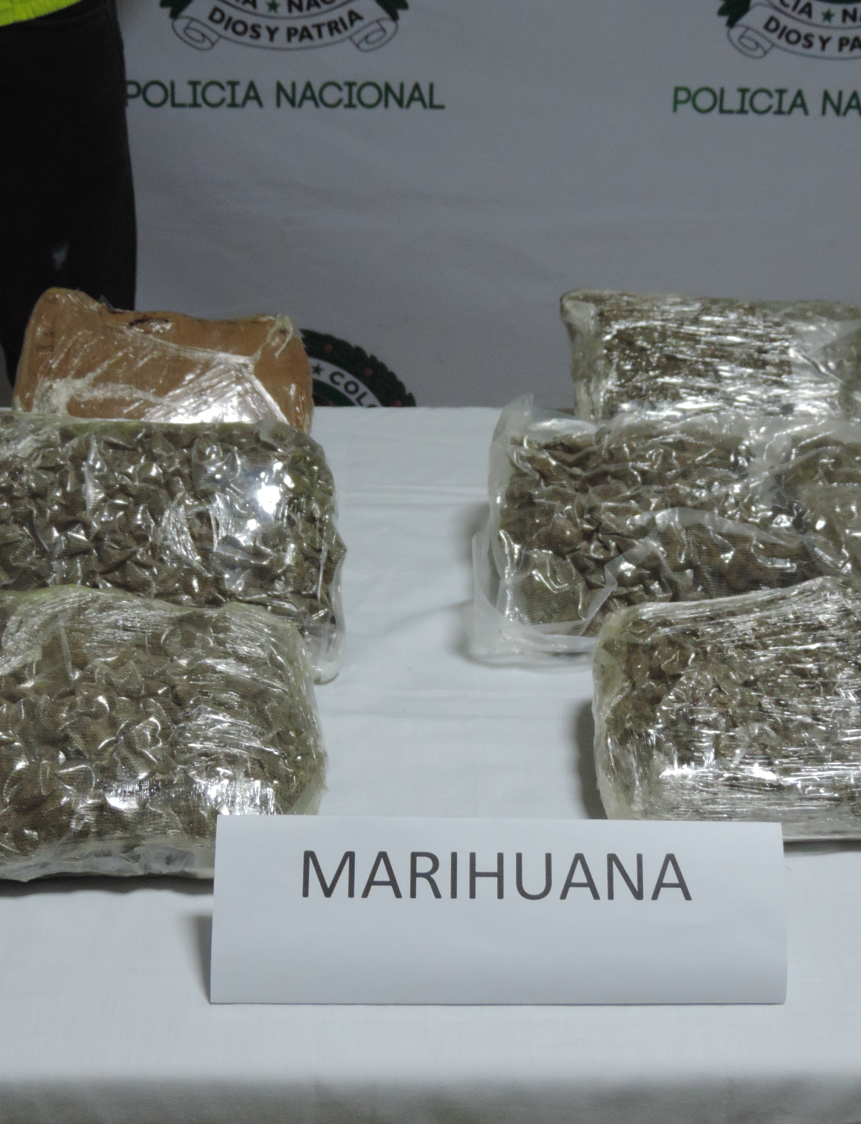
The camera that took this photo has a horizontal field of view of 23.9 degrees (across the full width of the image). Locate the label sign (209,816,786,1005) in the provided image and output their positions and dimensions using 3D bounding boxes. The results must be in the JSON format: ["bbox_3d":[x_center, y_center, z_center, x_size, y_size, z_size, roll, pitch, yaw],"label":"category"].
[{"bbox_3d":[0.034,0.165,1.049,0.288,0.073,0.105,0,27,0],"label":"label sign"}]

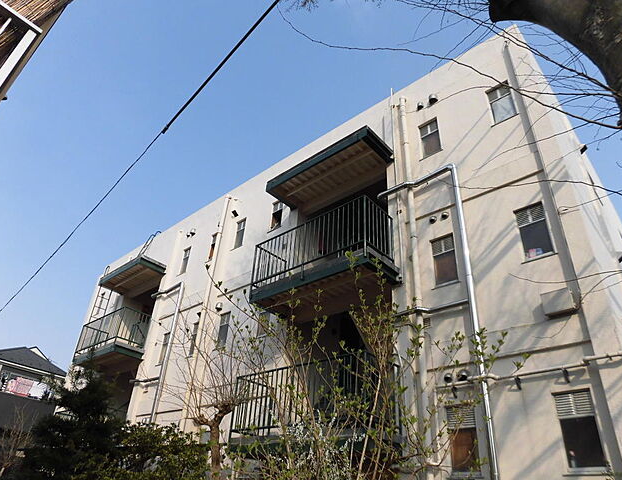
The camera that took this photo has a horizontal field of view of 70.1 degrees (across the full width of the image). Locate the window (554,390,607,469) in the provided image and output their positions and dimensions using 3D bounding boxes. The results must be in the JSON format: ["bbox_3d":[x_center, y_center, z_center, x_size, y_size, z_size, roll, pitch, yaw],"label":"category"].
[{"bbox_3d":[3.041,2.159,5.031,0.406,0.842,0.102,-23,-42,36],"label":"window"}]

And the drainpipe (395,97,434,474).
[{"bbox_3d":[1.770,0.290,7.530,0.119,8.209,0.119,-23,-42,36],"label":"drainpipe"}]

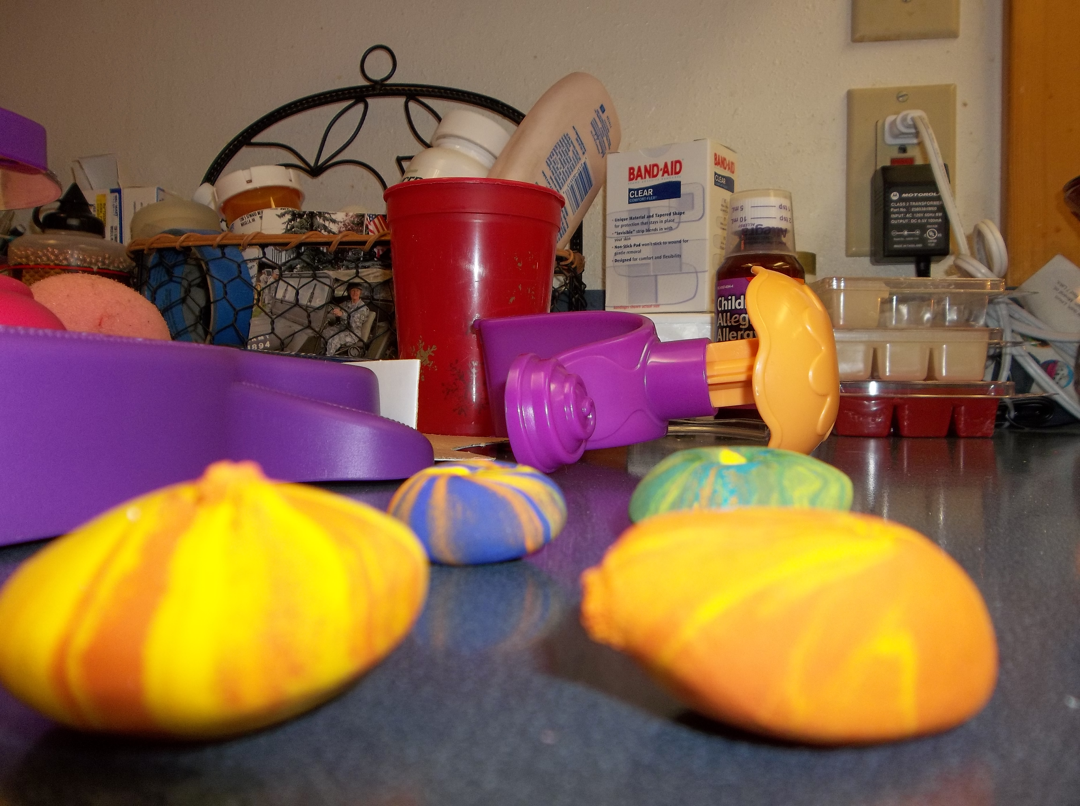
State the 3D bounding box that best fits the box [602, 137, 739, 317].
[{"bbox_3d":[0.084,-0.106,0.538,0.068,0.103,0.045,1,1,34],"label":"box"}]

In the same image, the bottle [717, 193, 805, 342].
[{"bbox_3d":[0.126,-0.057,0.478,0.050,0.126,0.050,1,1,12],"label":"bottle"}]

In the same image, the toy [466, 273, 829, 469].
[{"bbox_3d":[0.040,-0.015,0.295,0.131,0.070,0.125,1,1,7],"label":"toy"}]

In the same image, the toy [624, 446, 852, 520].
[{"bbox_3d":[0.030,0.014,0.124,0.032,0.017,0.032,1,1,0],"label":"toy"}]

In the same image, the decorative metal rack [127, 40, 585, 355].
[{"bbox_3d":[-0.124,-0.118,0.536,0.297,0.269,0.125,1,1,9],"label":"decorative metal rack"}]

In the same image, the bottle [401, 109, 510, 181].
[{"bbox_3d":[-0.063,-0.129,0.545,0.062,0.112,0.062,24,-6,0],"label":"bottle"}]

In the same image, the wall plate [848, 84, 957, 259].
[{"bbox_3d":[0.244,-0.155,0.566,0.070,0.114,0.010,1,1,9],"label":"wall plate"}]

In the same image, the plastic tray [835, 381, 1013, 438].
[{"bbox_3d":[0.223,0.004,0.522,0.107,0.031,0.072,1,1,2],"label":"plastic tray"}]

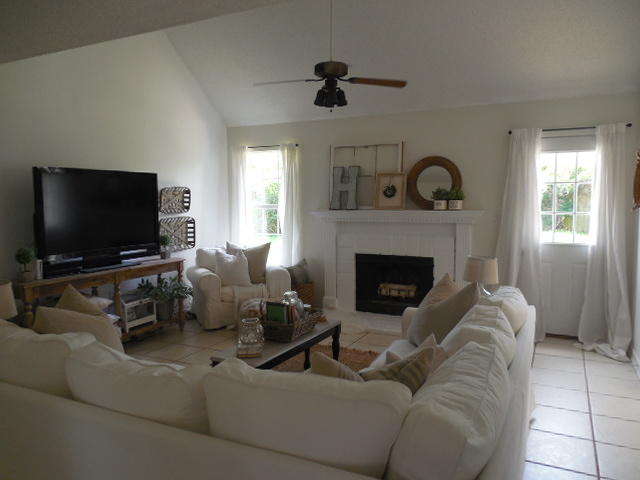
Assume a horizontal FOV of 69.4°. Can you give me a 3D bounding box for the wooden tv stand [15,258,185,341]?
[{"bbox_3d":[-2.130,0.697,4.609,0.430,0.800,1.810,2,6,28],"label":"wooden tv stand"}]

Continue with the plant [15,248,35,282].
[{"bbox_3d":[-2.447,0.191,3.846,0.145,0.290,0.145,2,5,28],"label":"plant"}]

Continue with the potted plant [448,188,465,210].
[{"bbox_3d":[1.496,-0.445,5.056,0.165,0.235,0.155,2,5,28],"label":"potted plant"}]

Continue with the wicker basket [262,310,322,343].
[{"bbox_3d":[-0.214,0.634,3.485,0.280,0.140,0.480,2,5,28],"label":"wicker basket"}]

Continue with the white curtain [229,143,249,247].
[{"bbox_3d":[-1.128,-0.212,6.534,0.360,2.180,0.130,2,5,28],"label":"white curtain"}]

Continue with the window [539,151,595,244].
[{"bbox_3d":[2.504,-0.424,4.722,0.560,0.960,0.060,2,6,28],"label":"window"}]

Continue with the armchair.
[{"bbox_3d":[-1.075,0.543,5.848,1.080,0.860,0.860,-4,6,-29],"label":"armchair"}]

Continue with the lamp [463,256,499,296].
[{"bbox_3d":[1.307,0.372,3.740,0.280,0.440,0.280,2,5,28],"label":"lamp"}]

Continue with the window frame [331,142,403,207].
[{"bbox_3d":[0.550,-0.775,5.617,0.950,0.820,0.050,2,0,28],"label":"window frame"}]

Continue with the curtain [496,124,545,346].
[{"bbox_3d":[2.074,-0.064,4.852,0.510,2.180,0.180,2,5,28],"label":"curtain"}]

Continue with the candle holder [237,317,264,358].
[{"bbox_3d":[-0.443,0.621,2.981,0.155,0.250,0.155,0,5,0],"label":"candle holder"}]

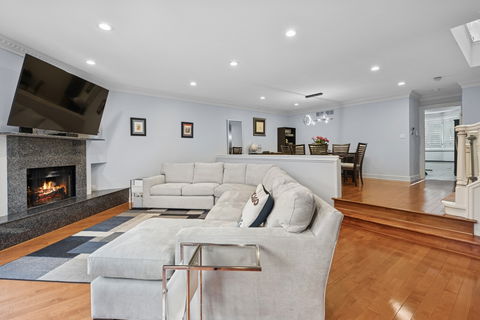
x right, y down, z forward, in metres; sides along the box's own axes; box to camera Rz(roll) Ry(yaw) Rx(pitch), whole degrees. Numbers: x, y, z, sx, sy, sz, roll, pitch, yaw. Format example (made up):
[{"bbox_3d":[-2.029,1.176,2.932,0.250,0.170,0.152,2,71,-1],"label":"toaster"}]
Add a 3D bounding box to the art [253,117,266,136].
[{"bbox_3d":[0.764,-1.254,8.131,0.656,0.708,0.040,-3,4,-40],"label":"art"}]

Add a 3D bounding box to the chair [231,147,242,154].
[{"bbox_3d":[-0.080,0.012,7.912,0.480,1.000,0.560,-3,4,-41],"label":"chair"}]

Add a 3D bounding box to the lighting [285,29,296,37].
[{"bbox_3d":[0.660,-1.662,2.775,0.140,0.040,0.140,0,3,0],"label":"lighting"}]

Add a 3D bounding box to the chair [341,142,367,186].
[{"bbox_3d":[2.894,0.121,5.530,0.490,1.040,0.580,-3,4,-41],"label":"chair"}]

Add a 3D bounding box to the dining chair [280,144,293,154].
[{"bbox_3d":[1.578,0.092,6.172,0.480,1.000,0.570,-3,3,-39],"label":"dining chair"}]

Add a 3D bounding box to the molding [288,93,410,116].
[{"bbox_3d":[3.250,-1.822,7.192,0.130,0.160,4.050,-3,4,-41],"label":"molding"}]

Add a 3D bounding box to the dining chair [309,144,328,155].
[{"bbox_3d":[2.002,0.133,5.059,0.570,1.000,0.480,-3,3,-39],"label":"dining chair"}]

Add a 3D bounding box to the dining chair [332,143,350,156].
[{"bbox_3d":[2.635,0.094,5.799,0.570,1.000,0.480,-3,3,-39],"label":"dining chair"}]

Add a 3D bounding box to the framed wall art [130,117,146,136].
[{"bbox_3d":[-2.545,-0.830,5.379,0.376,0.468,0.030,-3,4,-40],"label":"framed wall art"}]

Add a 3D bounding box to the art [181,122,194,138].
[{"bbox_3d":[-1.431,-0.815,5.850,0.390,0.420,0.030,-3,3,-39],"label":"art"}]

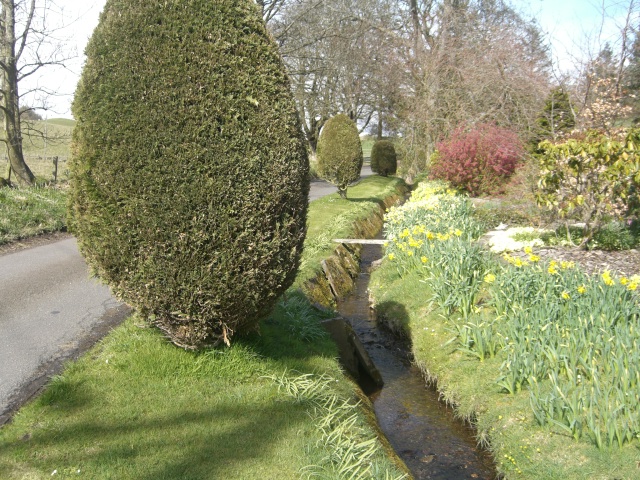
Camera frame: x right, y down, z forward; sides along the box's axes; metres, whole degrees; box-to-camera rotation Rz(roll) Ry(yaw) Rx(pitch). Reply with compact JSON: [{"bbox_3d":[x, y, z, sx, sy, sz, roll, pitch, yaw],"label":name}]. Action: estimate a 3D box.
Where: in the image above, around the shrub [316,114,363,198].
[{"bbox_3d":[0.544,-2.329,19.600,1.283,2.320,1.283,0,8,0],"label":"shrub"}]

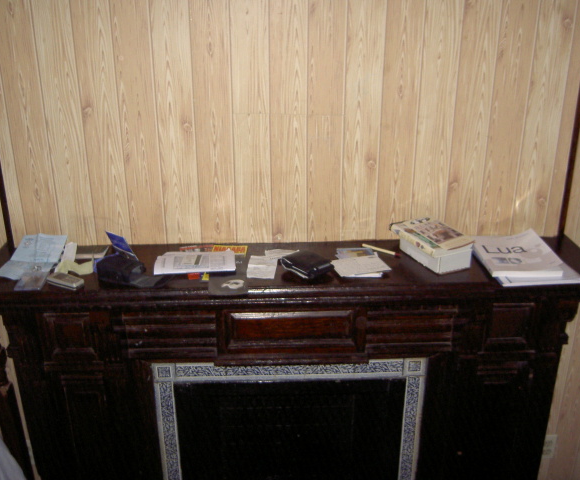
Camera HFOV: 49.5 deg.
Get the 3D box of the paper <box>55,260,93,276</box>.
[{"bbox_3d":[-0.589,0.074,1.732,0.090,0.024,0.068,1,22,3],"label":"paper"}]

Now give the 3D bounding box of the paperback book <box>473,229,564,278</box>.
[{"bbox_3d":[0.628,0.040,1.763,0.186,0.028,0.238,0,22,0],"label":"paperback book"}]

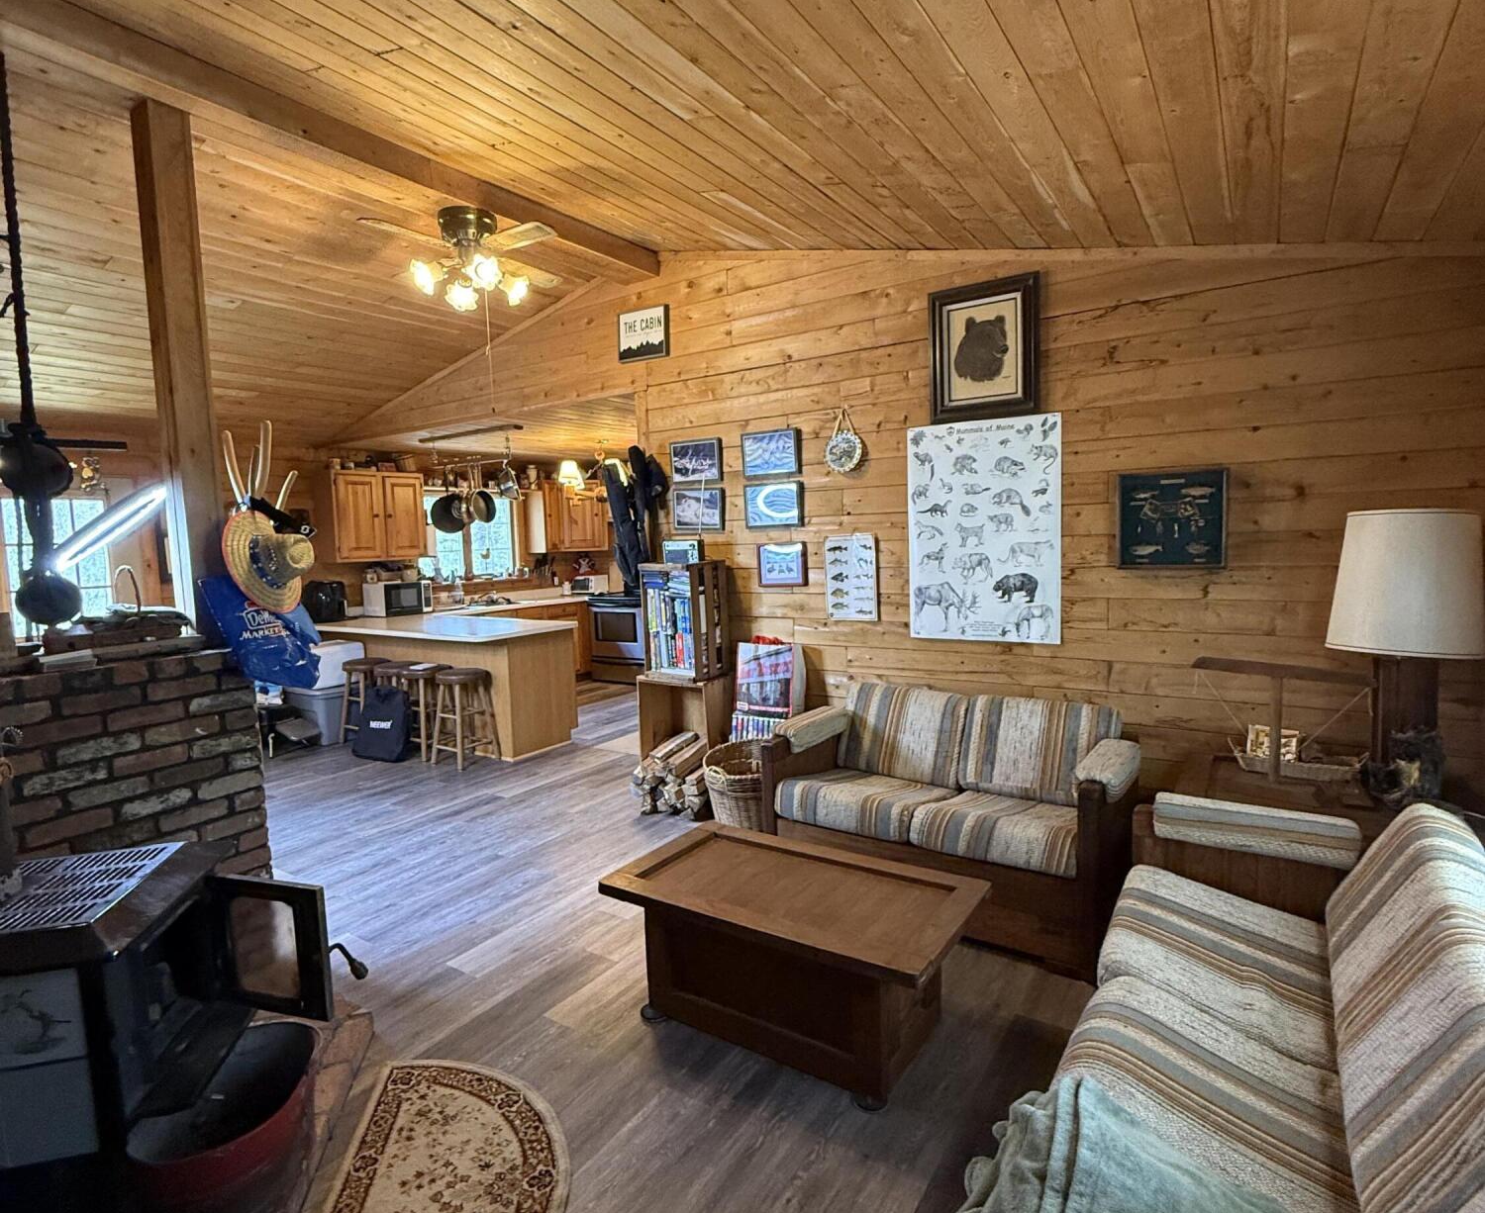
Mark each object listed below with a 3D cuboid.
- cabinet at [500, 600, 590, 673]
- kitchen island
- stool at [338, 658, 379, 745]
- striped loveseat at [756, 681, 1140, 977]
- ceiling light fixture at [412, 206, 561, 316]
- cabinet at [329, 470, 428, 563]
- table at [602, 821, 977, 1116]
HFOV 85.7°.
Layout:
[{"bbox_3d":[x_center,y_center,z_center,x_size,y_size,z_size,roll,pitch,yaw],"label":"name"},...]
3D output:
[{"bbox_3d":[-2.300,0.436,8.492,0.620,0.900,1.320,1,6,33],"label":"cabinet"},{"bbox_3d":[-2.465,0.607,6.560,2.310,0.918,1.025,1,6,33],"label":"kitchen island"},{"bbox_3d":[-2.997,0.770,6.454,0.375,0.650,0.375,1,6,33],"label":"stool"},{"bbox_3d":[0.891,0.821,3.451,1.390,0.825,0.880,1,6,33],"label":"striped loveseat"},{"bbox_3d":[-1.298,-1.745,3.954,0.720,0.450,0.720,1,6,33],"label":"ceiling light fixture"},{"bbox_3d":[-3.320,-0.795,7.191,0.330,0.765,0.850,1,6,33],"label":"cabinet"},{"bbox_3d":[0.161,1.106,2.547,1.072,0.470,0.605,1,6,33],"label":"table"}]

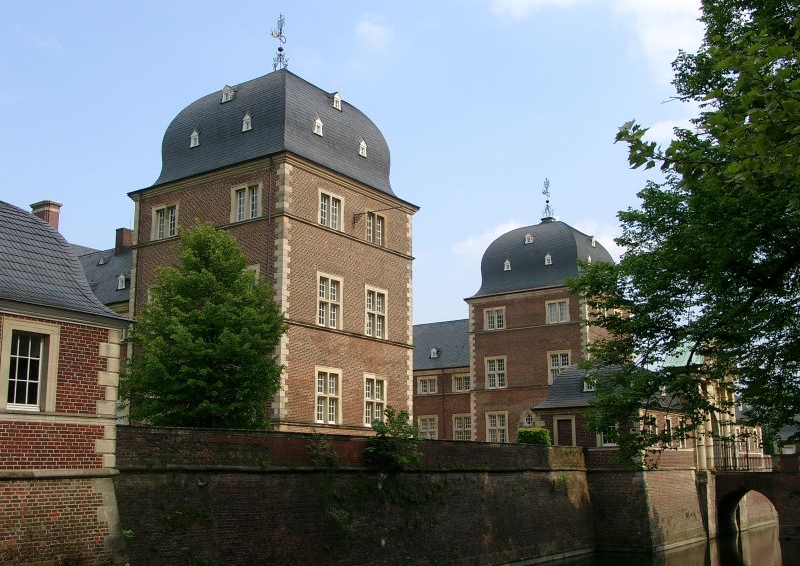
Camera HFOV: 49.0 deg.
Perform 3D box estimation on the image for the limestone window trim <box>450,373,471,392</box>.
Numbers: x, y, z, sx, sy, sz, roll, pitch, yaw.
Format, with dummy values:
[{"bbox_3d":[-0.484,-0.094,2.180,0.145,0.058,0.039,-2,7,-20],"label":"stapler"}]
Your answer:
[{"bbox_3d":[5.817,9.183,80.763,2.250,1.630,0.250,-9,-15,34],"label":"limestone window trim"}]

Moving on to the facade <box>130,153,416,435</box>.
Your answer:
[{"bbox_3d":[-7.041,2.714,49.420,11.400,15.000,11.400,-9,-15,34],"label":"facade"}]

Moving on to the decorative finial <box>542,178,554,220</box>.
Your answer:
[{"bbox_3d":[14.282,-8.094,83.677,1.000,4.100,0.900,3,-13,-17],"label":"decorative finial"}]

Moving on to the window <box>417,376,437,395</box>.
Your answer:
[{"bbox_3d":[2.602,9.667,82.917,2.250,1.630,0.250,-9,-15,34],"label":"window"}]

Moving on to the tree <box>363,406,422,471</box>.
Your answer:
[{"bbox_3d":[-0.250,5.207,29.237,1.500,2.200,1.900,-9,-15,34],"label":"tree"}]

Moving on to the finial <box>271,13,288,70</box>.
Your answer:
[{"bbox_3d":[-7.149,-14.540,53.138,1.050,3.900,0.950,3,-13,-17],"label":"finial"}]

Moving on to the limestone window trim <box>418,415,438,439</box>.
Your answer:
[{"bbox_3d":[2.669,13.806,81.997,2.220,2.750,0.250,-9,-15,34],"label":"limestone window trim"}]

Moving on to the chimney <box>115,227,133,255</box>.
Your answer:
[{"bbox_3d":[-18.083,-2.628,58.248,0.720,1.900,1.400,-9,-15,34],"label":"chimney"}]

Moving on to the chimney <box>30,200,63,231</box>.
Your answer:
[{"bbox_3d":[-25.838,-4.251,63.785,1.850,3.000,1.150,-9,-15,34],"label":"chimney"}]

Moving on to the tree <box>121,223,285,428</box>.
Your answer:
[{"bbox_3d":[-7.207,2.249,32.779,6.200,9.300,6.200,0,-12,0],"label":"tree"}]

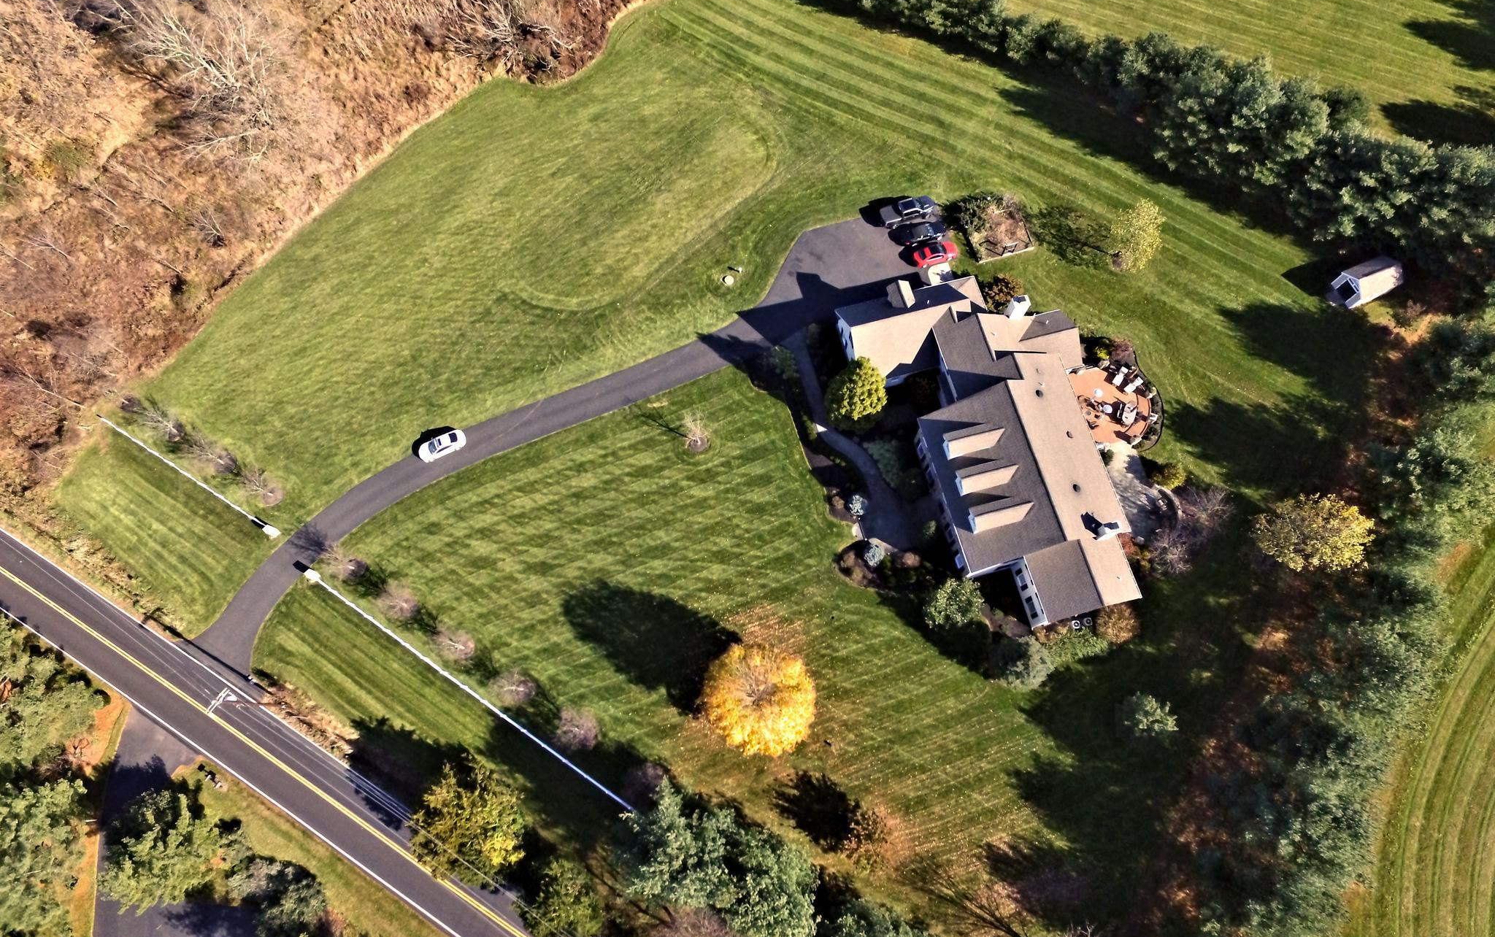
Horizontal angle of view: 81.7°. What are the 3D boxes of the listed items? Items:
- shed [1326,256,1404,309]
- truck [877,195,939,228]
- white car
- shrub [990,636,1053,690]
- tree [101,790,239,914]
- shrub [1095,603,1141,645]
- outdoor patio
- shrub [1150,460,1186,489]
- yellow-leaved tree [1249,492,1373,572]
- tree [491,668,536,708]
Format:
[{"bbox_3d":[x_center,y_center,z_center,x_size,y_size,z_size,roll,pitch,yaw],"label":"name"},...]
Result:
[{"bbox_3d":[65.907,-19.982,91.374,5.320,3.120,3.400,-22,71,-8],"label":"shed"},{"bbox_3d":[17.532,-27.880,93.737,5.950,1.900,2.000,-18,71,-7],"label":"truck"},{"bbox_3d":[-30.441,-2.229,86.393,4.850,1.450,1.830,-22,71,-8],"label":"white car"},{"bbox_3d":[24.239,17.370,76.704,5.000,4.800,5.000,-1,72,3],"label":"shrub"},{"bbox_3d":[-48.047,31.745,71.462,9.400,7.600,9.400,0,70,0],"label":"tree"},{"bbox_3d":[32.070,13.450,74.850,3.700,2.700,3.600,0,72,1],"label":"shrub"},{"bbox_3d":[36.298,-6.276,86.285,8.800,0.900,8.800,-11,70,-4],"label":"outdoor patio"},{"bbox_3d":[40.544,0.769,83.088,2.900,2.000,2.900,0,70,0],"label":"shrub"},{"bbox_3d":[47.690,5.590,73.660,8.000,9.500,7.400,0,72,1],"label":"yellow-leaved tree"},{"bbox_3d":[-21.117,20.100,78.882,3.800,4.700,3.800,-1,72,3],"label":"tree"}]

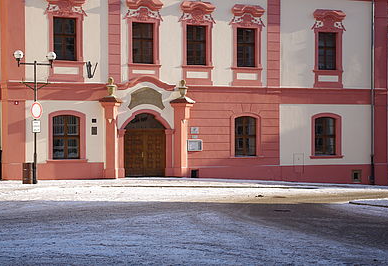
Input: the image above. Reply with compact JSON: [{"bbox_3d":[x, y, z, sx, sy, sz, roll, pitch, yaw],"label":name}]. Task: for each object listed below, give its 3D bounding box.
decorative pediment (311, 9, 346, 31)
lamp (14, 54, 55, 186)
[{"bbox_3d":[6.723,-5.591,45.162,1.828,1.091,0.300,0,0,-26],"label":"decorative pediment"},{"bbox_3d":[-6.303,-0.624,36.200,1.750,5.313,0.400,0,0,-26],"label":"lamp"}]

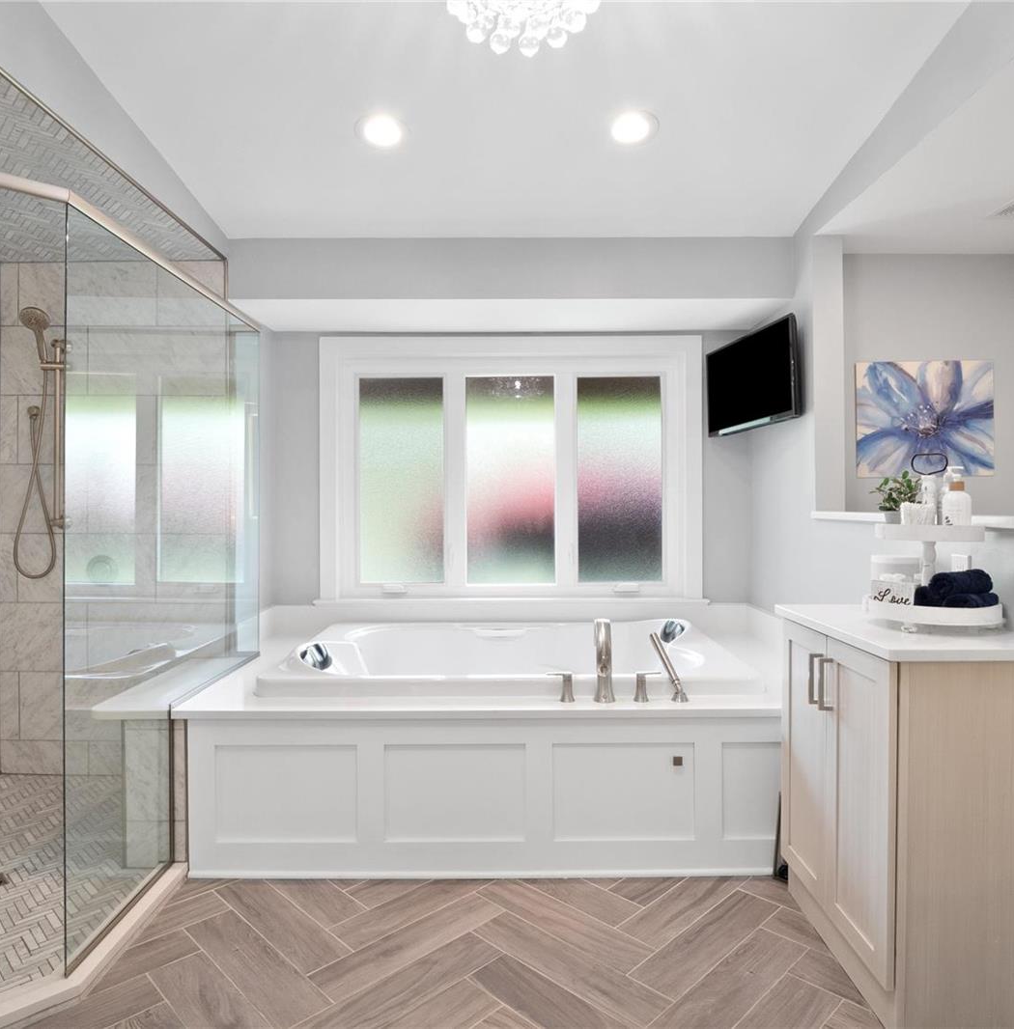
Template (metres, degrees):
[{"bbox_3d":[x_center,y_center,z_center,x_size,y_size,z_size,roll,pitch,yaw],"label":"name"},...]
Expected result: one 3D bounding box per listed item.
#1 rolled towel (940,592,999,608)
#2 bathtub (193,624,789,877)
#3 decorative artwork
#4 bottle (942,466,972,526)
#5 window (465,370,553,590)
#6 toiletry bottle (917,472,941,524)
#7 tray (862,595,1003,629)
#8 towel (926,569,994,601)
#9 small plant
[{"bbox_3d":[1.205,0.226,1.782,0.148,0.066,0.074,0,1,-18],"label":"rolled towel"},{"bbox_3d":[0.066,0.889,2.943,2.350,0.620,1.365,0,1,0],"label":"bathtub"},{"bbox_3d":[1.881,-0.427,3.086,0.621,0.518,0.030,0,1,0],"label":"decorative artwork"},{"bbox_3d":[1.159,-0.032,1.768,0.067,0.182,0.065,0,1,18],"label":"bottle"},{"bbox_3d":[0.019,-0.182,3.657,0.469,1.111,0.040,0,1,0],"label":"window"},{"bbox_3d":[1.123,-0.025,1.828,0.052,0.166,0.050,0,1,18],"label":"toiletry bottle"},{"bbox_3d":[1.130,0.247,1.833,0.320,0.054,0.315,0,1,0],"label":"tray"},{"bbox_3d":[1.170,0.182,1.772,0.158,0.070,0.075,0,1,-18],"label":"towel"},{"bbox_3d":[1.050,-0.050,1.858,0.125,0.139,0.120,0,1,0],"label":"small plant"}]

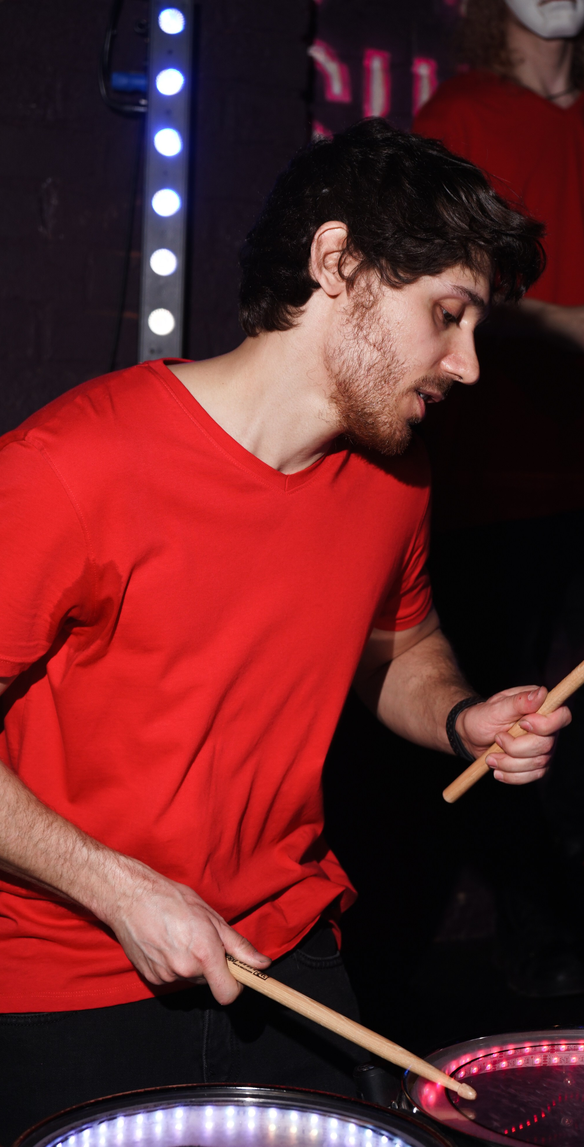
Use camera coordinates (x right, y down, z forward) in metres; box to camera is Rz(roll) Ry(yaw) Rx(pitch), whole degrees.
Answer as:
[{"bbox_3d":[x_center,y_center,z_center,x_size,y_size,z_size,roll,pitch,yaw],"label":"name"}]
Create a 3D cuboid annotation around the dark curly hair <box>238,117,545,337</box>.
[{"bbox_3d":[0.086,-0.268,1.680,0.240,0.226,0.190,29,5,6],"label":"dark curly hair"}]

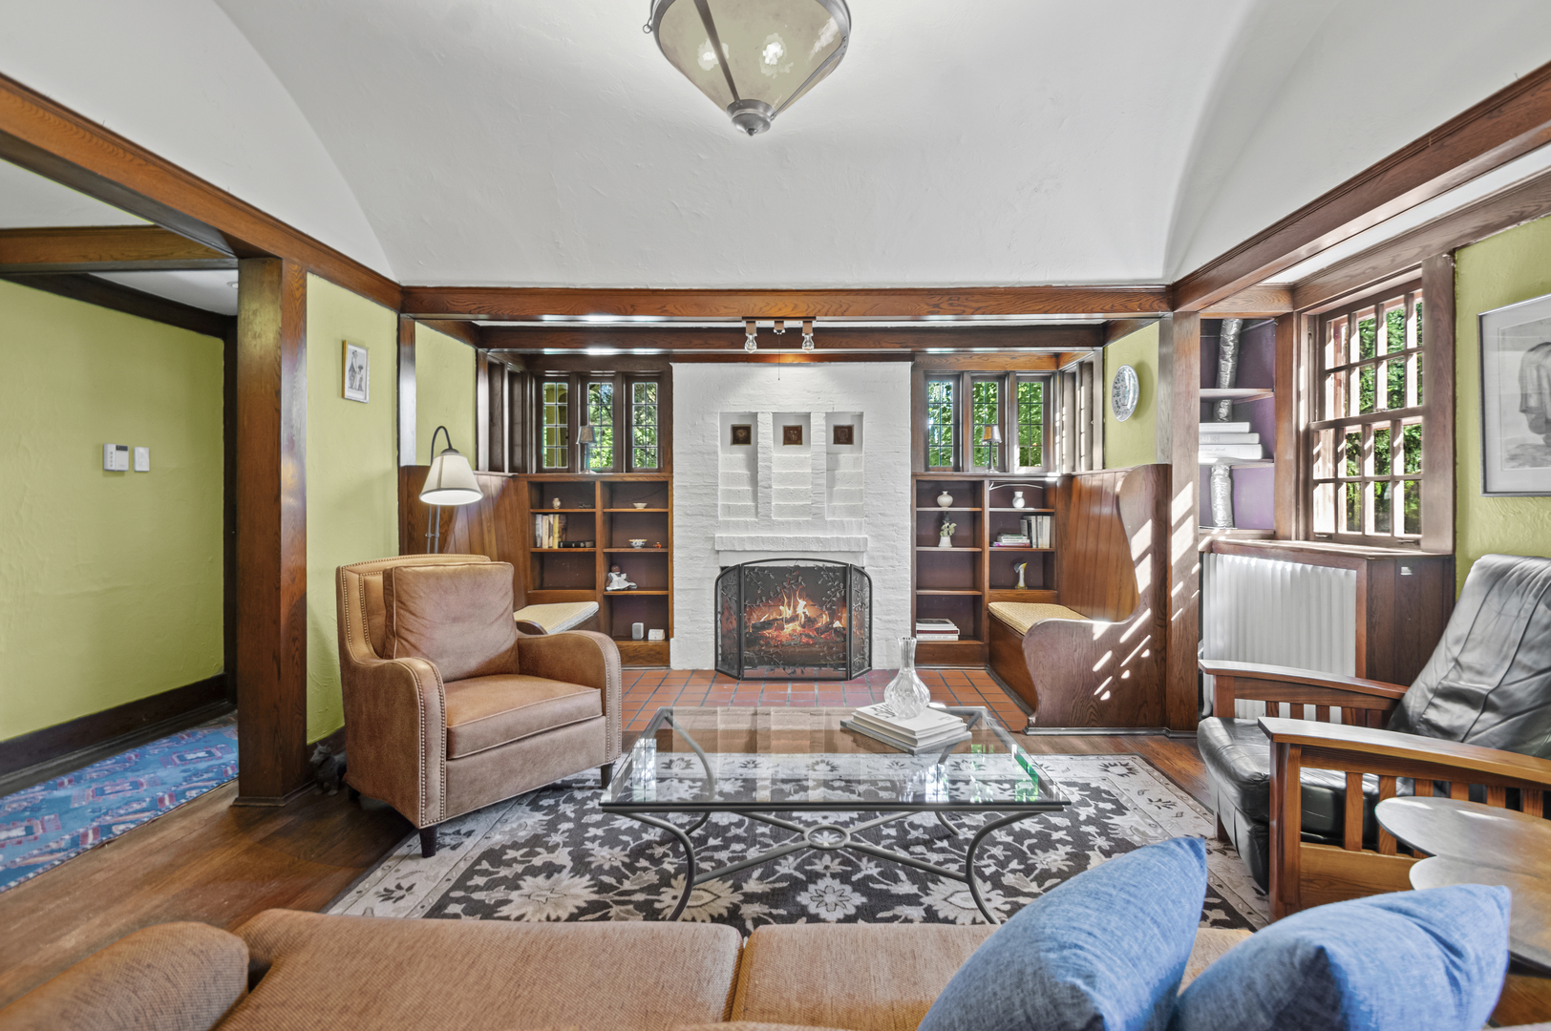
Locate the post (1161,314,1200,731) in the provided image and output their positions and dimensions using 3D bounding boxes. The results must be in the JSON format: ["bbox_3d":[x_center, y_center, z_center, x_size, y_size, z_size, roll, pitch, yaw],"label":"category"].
[{"bbox_3d":[2.110,0.035,3.380,0.145,2.140,0.140,0,1,2],"label":"post"}]

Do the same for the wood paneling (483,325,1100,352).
[{"bbox_3d":[0.085,-1.108,4.070,3.850,0.145,0.120,0,1,1],"label":"wood paneling"}]

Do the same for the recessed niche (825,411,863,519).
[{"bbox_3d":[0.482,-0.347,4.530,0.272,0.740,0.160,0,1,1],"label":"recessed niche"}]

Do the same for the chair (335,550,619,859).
[{"bbox_3d":[-1.200,0.645,2.650,0.780,0.940,0.775,1,1,39],"label":"chair"}]

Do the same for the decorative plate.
[{"bbox_3d":[2.032,-0.709,3.760,0.040,0.330,0.330,0,1,2],"label":"decorative plate"}]

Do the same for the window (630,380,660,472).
[{"bbox_3d":[-0.987,-0.676,4.870,0.228,0.690,0.050,0,1,2],"label":"window"}]

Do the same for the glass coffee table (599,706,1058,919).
[{"bbox_3d":[0.160,0.920,1.973,1.170,0.432,0.742,0,1,2],"label":"glass coffee table"}]

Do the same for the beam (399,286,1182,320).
[{"bbox_3d":[0.057,-1.106,3.375,3.940,0.145,0.135,0,1,1],"label":"beam"}]

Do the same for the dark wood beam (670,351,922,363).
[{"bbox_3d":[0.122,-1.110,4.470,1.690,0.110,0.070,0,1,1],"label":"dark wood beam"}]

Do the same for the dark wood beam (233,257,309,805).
[{"bbox_3d":[-2.030,0.050,2.630,0.185,2.150,0.160,0,1,2],"label":"dark wood beam"}]

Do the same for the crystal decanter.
[{"bbox_3d":[0.413,0.508,2.020,0.146,0.250,0.146,0,1,0],"label":"crystal decanter"}]

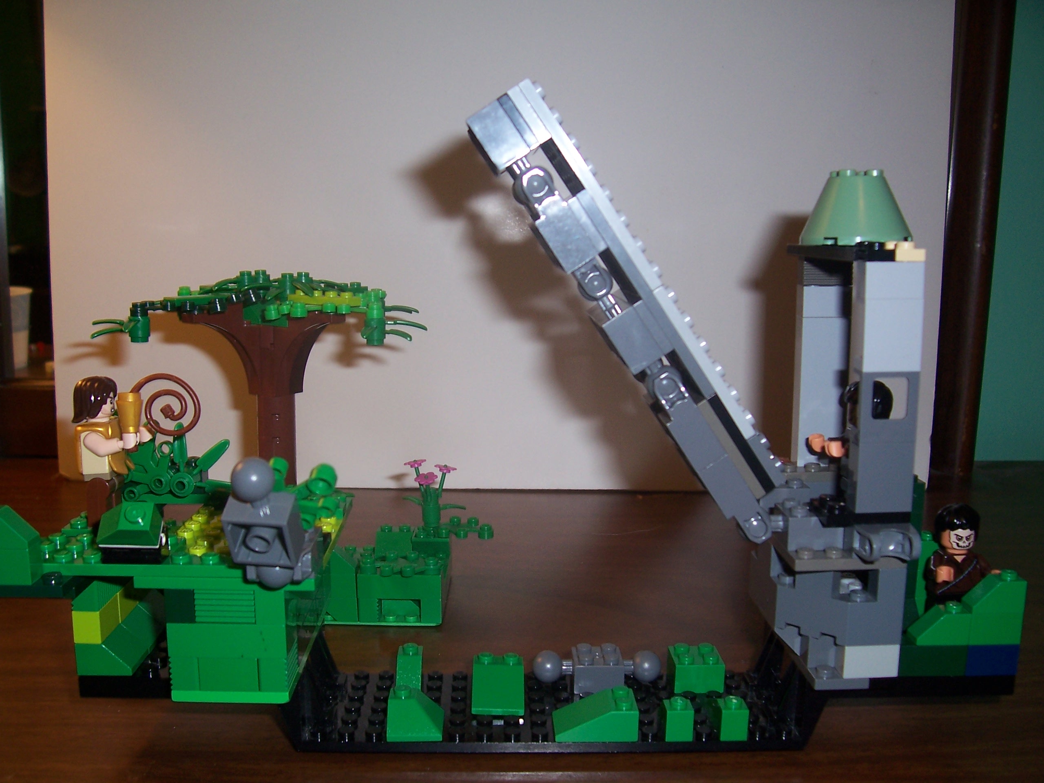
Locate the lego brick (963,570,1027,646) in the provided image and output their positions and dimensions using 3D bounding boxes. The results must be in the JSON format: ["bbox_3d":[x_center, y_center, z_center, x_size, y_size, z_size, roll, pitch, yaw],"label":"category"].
[{"bbox_3d":[0.137,0.063,0.300,0.016,0.021,0.008,1,9,-2],"label":"lego brick"}]

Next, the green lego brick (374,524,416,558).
[{"bbox_3d":[-0.055,0.065,0.443,0.016,0.011,0.016,1,9,-2],"label":"green lego brick"}]

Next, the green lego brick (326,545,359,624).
[{"bbox_3d":[-0.071,0.075,0.402,0.015,0.029,0.008,1,8,-2],"label":"green lego brick"}]

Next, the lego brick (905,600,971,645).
[{"bbox_3d":[0.122,0.068,0.300,0.016,0.011,0.008,1,8,-2],"label":"lego brick"}]

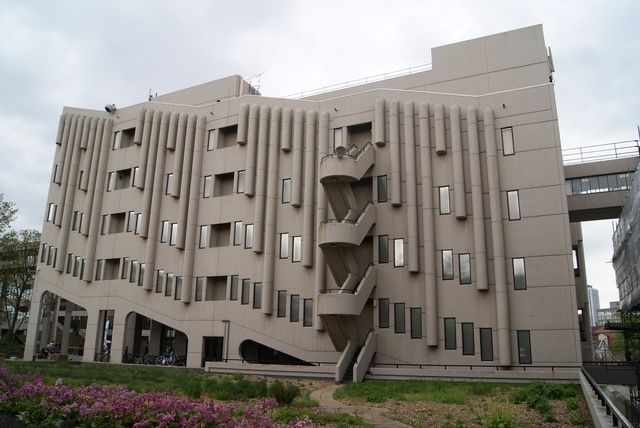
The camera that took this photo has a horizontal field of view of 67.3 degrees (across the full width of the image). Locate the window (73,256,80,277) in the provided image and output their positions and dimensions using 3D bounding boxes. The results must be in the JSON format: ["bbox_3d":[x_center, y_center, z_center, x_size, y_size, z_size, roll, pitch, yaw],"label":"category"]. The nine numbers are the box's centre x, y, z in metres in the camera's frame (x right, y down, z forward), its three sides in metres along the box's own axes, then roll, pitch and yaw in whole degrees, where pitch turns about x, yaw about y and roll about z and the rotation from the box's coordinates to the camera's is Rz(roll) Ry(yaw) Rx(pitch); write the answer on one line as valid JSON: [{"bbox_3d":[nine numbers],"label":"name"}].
[{"bbox_3d":[-19.616,4.278,38.746,0.570,1.630,0.150,-5,-15,25],"label":"window"}]

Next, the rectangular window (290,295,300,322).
[{"bbox_3d":[-1.533,5.902,29.938,0.605,1.650,0.120,-6,-16,25],"label":"rectangular window"}]

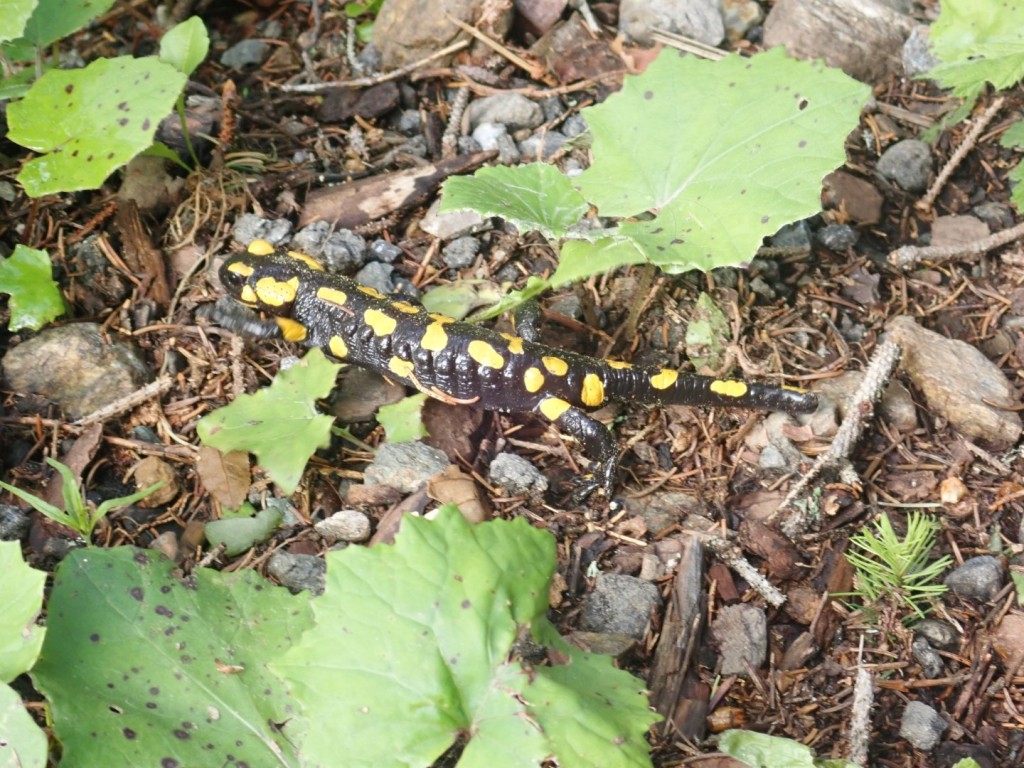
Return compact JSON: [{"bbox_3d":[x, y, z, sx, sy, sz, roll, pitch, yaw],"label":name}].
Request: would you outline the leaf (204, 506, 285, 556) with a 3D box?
[{"bbox_3d":[-0.077,0.043,0.859,0.022,0.007,0.014,-18,54,-14],"label":"leaf"}]

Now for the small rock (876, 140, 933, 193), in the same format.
[{"bbox_3d":[0.126,-0.070,0.948,0.018,0.014,0.018,0,52,0],"label":"small rock"}]

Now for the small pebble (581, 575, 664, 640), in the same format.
[{"bbox_3d":[0.031,0.064,0.842,0.023,0.012,0.019,0,48,0],"label":"small pebble"}]

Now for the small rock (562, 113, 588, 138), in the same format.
[{"bbox_3d":[0.021,-0.085,0.980,0.009,0.006,0.009,0,48,0],"label":"small rock"}]

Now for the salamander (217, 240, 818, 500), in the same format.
[{"bbox_3d":[-0.001,-0.008,0.773,0.164,0.029,0.062,9,45,9],"label":"salamander"}]

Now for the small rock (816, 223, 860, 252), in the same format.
[{"bbox_3d":[0.103,-0.046,0.932,0.013,0.008,0.009,0,52,0],"label":"small rock"}]

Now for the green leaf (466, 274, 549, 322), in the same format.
[{"bbox_3d":[-0.001,-0.025,0.870,0.027,0.009,0.013,-19,50,-17],"label":"green leaf"}]

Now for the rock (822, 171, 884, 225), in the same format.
[{"bbox_3d":[0.110,-0.060,0.954,0.019,0.011,0.018,0,48,0],"label":"rock"}]

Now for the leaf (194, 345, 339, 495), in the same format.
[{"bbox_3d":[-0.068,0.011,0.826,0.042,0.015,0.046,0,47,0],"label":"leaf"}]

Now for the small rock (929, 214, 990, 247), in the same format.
[{"bbox_3d":[0.136,-0.046,0.897,0.018,0.008,0.013,0,47,0],"label":"small rock"}]

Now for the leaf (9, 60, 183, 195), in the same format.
[{"bbox_3d":[-0.130,-0.083,0.920,0.067,0.018,0.051,-33,59,-23],"label":"leaf"}]

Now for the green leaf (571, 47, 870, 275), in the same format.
[{"bbox_3d":[0.068,-0.074,0.920,0.101,0.020,0.091,-29,58,-21],"label":"green leaf"}]

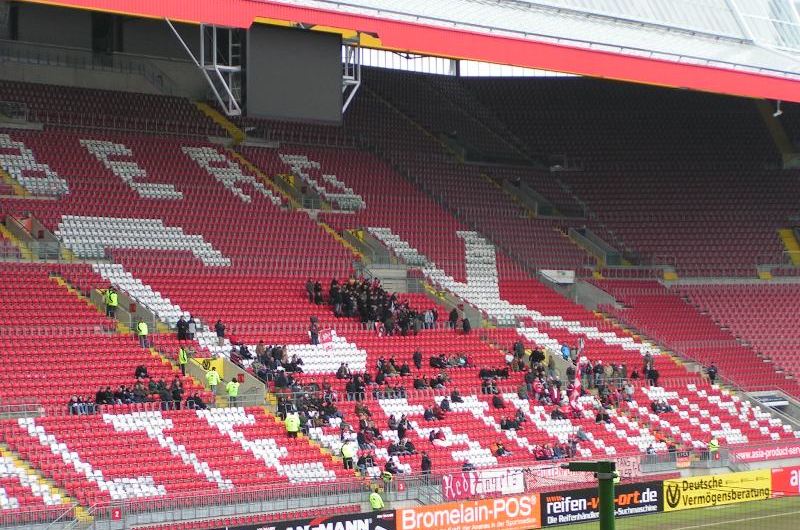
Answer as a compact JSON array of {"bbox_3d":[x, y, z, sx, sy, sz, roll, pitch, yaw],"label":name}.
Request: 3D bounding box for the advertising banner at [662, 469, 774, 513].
[{"bbox_3d":[19.949,14.059,137.113,0.100,1.870,12.330,-1,-2,41],"label":"advertising banner"}]

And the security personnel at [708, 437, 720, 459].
[{"bbox_3d":[19.860,11.800,138.818,0.420,1.720,0.580,-1,-2,41],"label":"security personnel"}]

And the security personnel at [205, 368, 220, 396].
[{"bbox_3d":[-10.031,6.374,117.457,0.620,1.780,0.420,0,-2,-12],"label":"security personnel"}]

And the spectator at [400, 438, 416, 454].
[{"bbox_3d":[0.527,10.173,120.999,0.750,1.260,0.580,-1,-2,41],"label":"spectator"}]

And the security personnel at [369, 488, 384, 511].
[{"bbox_3d":[-1.218,12.458,114.075,0.580,1.750,0.420,-1,-2,41],"label":"security personnel"}]

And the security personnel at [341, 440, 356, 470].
[{"bbox_3d":[-2.739,10.224,115.763,0.400,1.780,0.580,-1,-2,41],"label":"security personnel"}]

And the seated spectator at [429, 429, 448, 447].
[{"bbox_3d":[2.173,9.941,123.794,0.750,1.260,0.580,-1,-2,41],"label":"seated spectator"}]

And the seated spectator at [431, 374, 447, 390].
[{"bbox_3d":[2.379,7.257,132.792,0.750,1.260,0.580,-1,-2,41],"label":"seated spectator"}]

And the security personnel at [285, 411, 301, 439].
[{"bbox_3d":[-5.471,8.321,111.744,0.660,1.780,0.450,-1,-2,-7],"label":"security personnel"}]

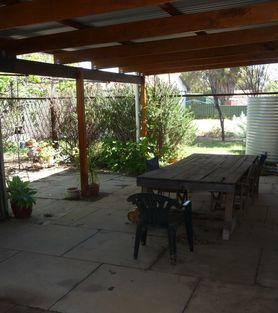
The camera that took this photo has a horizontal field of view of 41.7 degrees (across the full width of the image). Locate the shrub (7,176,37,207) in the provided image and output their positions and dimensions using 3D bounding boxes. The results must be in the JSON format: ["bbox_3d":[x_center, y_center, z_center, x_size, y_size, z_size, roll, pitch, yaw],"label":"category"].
[{"bbox_3d":[-1.852,0.553,5.709,0.440,0.450,0.440,-5,9,-18],"label":"shrub"}]

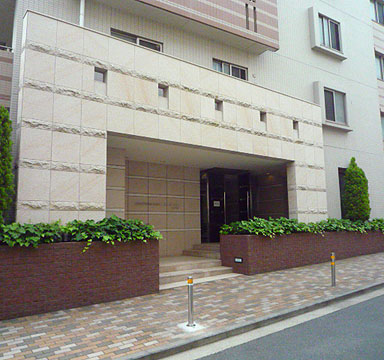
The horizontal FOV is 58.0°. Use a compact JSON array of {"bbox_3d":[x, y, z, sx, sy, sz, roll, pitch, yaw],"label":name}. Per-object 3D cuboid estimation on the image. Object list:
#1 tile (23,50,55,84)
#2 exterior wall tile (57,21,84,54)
[{"bbox_3d":[-2.846,-2.117,6.484,0.530,0.579,0.040,5,-9,-36],"label":"tile"},{"bbox_3d":[-2.427,-2.821,6.894,0.531,0.584,0.040,5,-9,-36],"label":"exterior wall tile"}]

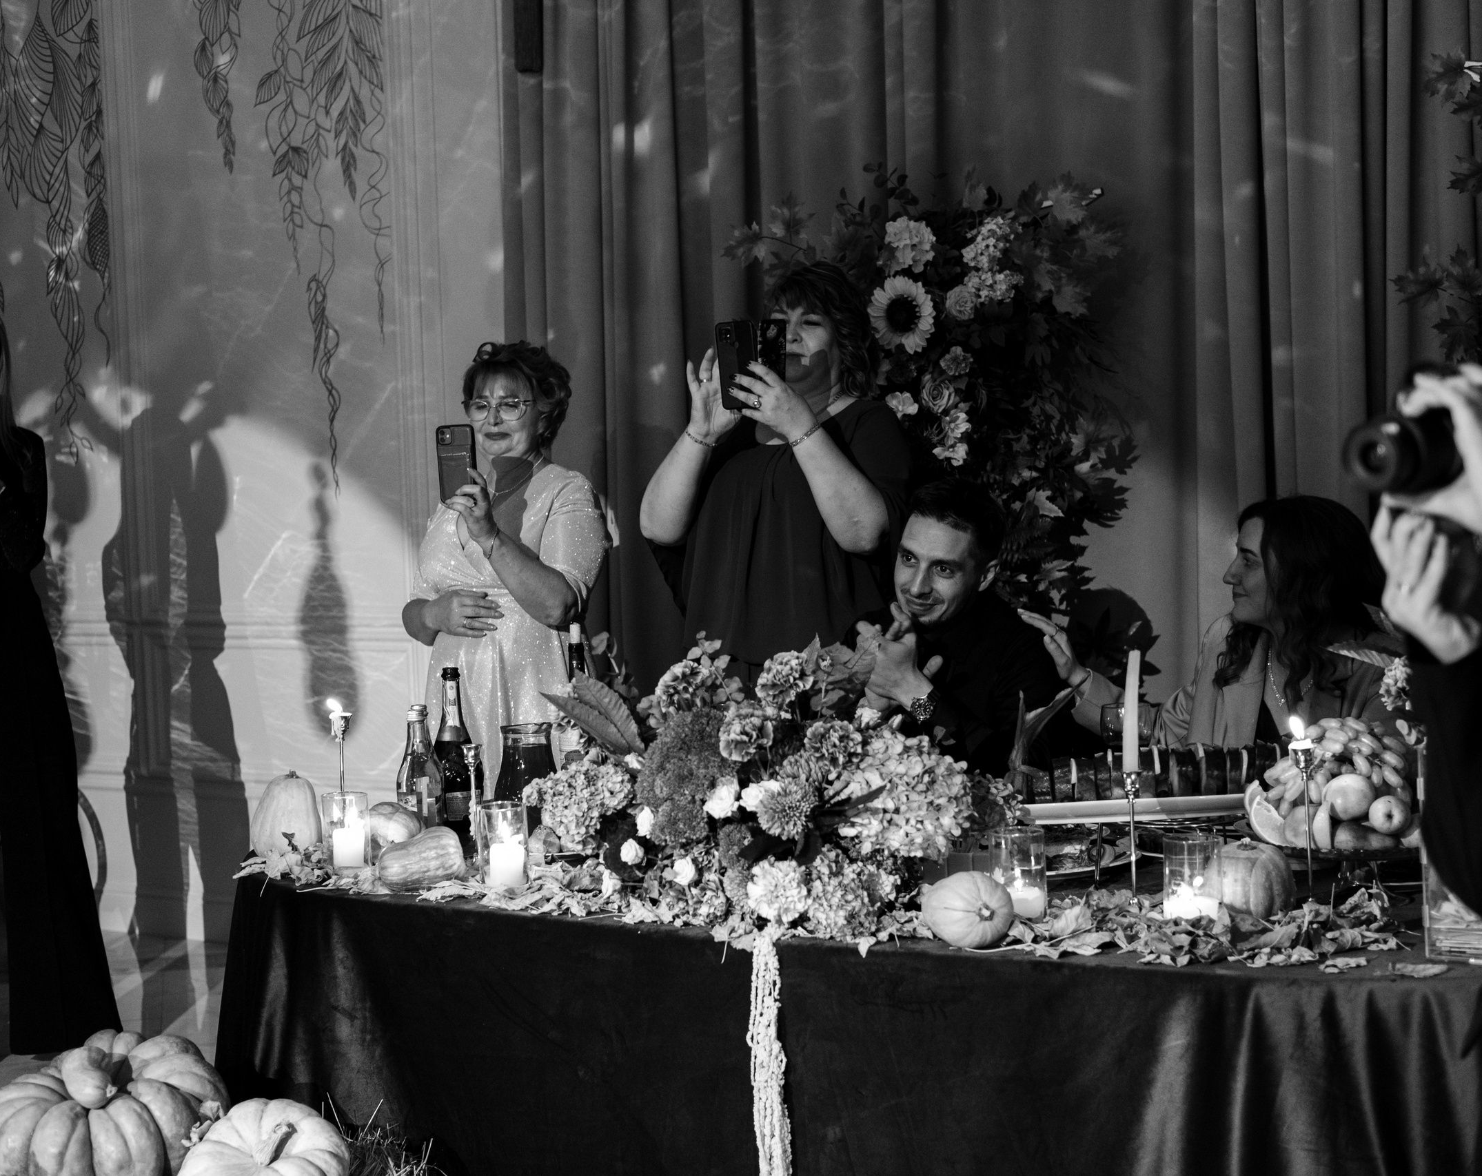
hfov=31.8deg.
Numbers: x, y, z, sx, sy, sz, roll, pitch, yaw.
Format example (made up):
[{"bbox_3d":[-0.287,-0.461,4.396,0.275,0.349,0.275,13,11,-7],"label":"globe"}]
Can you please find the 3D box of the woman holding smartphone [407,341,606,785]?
[{"bbox_3d":[-0.486,0.291,5.402,0.460,1.590,0.450,1,5,29],"label":"woman holding smartphone"}]

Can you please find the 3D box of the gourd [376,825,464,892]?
[{"bbox_3d":[-0.491,0.405,3.976,0.145,0.090,0.090,-4,6,-30],"label":"gourd"}]

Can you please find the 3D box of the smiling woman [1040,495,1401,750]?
[{"bbox_3d":[0.857,0.492,4.478,0.680,1.270,0.750,1,5,27],"label":"smiling woman"}]

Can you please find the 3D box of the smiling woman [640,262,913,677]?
[{"bbox_3d":[0.100,0.228,5.157,0.560,1.725,0.500,1,5,27],"label":"smiling woman"}]

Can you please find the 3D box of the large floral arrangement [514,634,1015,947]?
[{"bbox_3d":[0.030,0.270,3.705,0.720,0.425,0.430,1,5,28],"label":"large floral arrangement"}]

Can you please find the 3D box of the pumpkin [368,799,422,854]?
[{"bbox_3d":[-0.562,0.389,4.196,0.105,0.088,0.105,0,5,17],"label":"pumpkin"}]

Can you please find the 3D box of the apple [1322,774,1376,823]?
[{"bbox_3d":[0.853,0.293,3.639,0.073,0.069,0.073,1,5,28],"label":"apple"}]

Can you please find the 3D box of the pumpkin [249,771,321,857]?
[{"bbox_3d":[-0.740,0.368,4.244,0.113,0.142,0.113,-2,5,0],"label":"pumpkin"}]

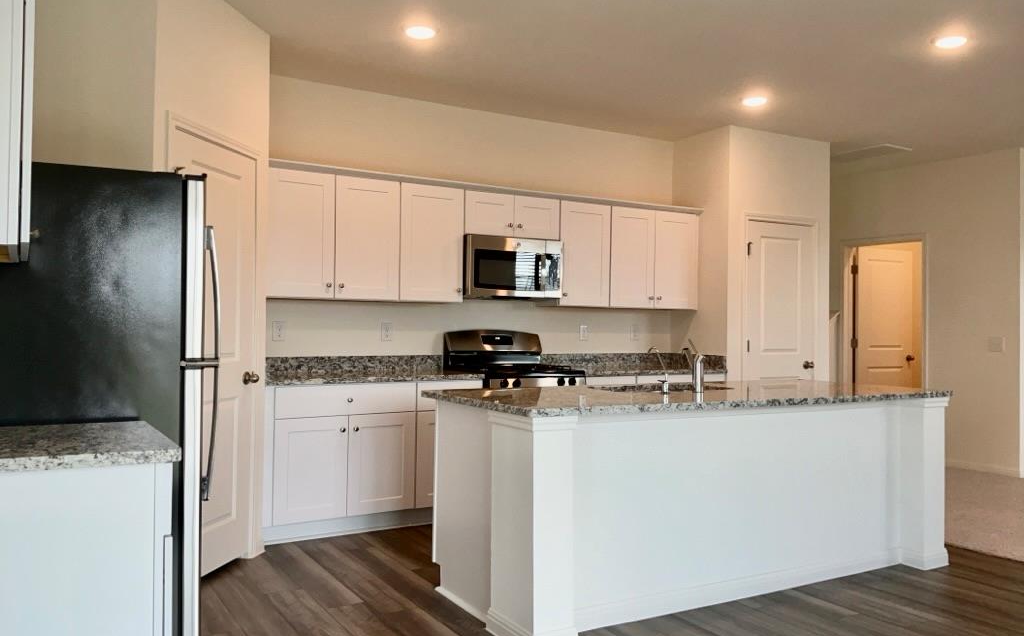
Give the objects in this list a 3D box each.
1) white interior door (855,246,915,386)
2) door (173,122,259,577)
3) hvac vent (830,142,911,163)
[{"bbox_3d":[3.804,0.308,8.162,0.760,2.030,0.037,1,-1,-25],"label":"white interior door"},{"bbox_3d":[-1.426,0.190,3.806,0.037,2.030,0.706,1,-1,10],"label":"door"},{"bbox_3d":[3.079,-1.416,6.993,0.363,0.022,0.681,1,-1,-30],"label":"hvac vent"}]

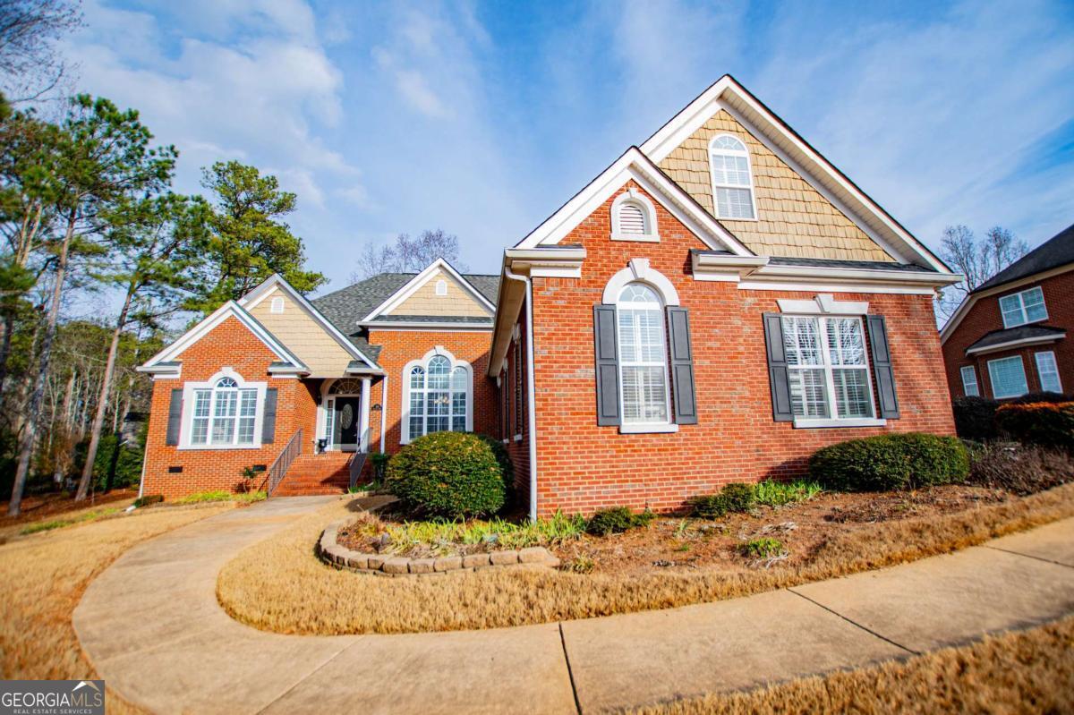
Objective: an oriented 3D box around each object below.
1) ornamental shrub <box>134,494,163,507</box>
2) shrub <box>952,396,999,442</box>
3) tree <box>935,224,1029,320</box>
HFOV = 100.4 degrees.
[{"bbox_3d":[-11.603,4.286,13.346,0.750,0.320,0.550,0,-10,-9],"label":"ornamental shrub"},{"bbox_3d":[20.263,2.868,20.774,1.700,2.050,1.800,-1,-10,-2],"label":"shrub"},{"bbox_3d":[34.287,-1.892,33.734,6.000,15.200,6.000,0,-10,-9],"label":"tree"}]

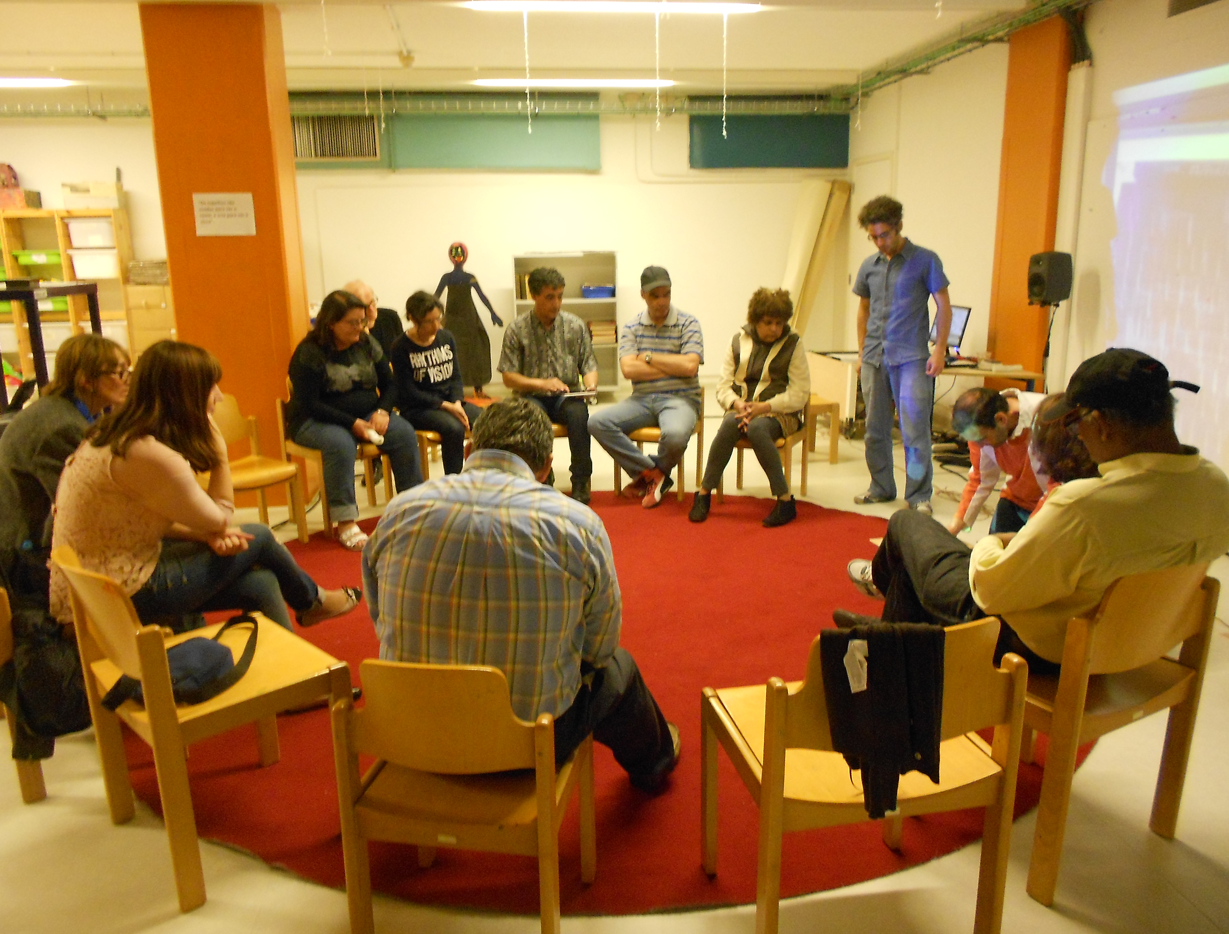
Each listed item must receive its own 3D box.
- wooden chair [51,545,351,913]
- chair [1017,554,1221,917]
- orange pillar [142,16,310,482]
[{"bbox_3d":[-0.976,0.554,2.305,0.466,0.763,0.489,-13,18,-43],"label":"wooden chair"},{"bbox_3d":[1.073,0.537,2.286,0.489,0.763,0.466,-7,15,-27],"label":"chair"},{"bbox_3d":[-2.279,-1.199,5.694,0.660,2.860,0.500,-2,12,-6],"label":"orange pillar"}]

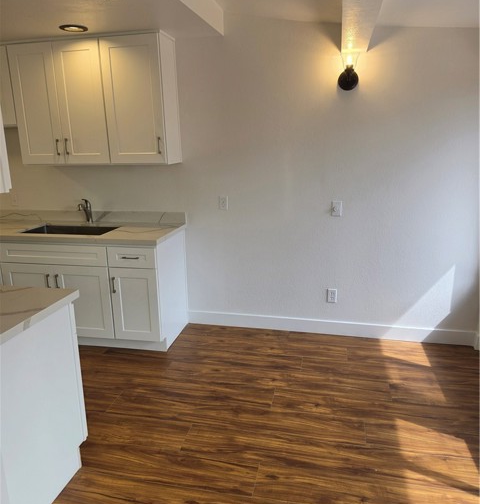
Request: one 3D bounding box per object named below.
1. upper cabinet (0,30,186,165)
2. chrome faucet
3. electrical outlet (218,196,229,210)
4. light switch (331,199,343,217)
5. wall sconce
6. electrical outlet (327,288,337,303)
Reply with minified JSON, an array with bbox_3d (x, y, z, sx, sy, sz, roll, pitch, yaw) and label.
[{"bbox_3d":[-1.120,-1.157,3.340,1.234,0.905,0.320,2,15,12],"label":"upper cabinet"},{"bbox_3d":[-1.324,-0.345,3.646,0.056,0.220,0.175,2,15,12],"label":"chrome faucet"},{"bbox_3d":[-0.136,-0.397,3.487,0.076,0.117,0.011,2,15,12],"label":"electrical outlet"},{"bbox_3d":[0.753,-0.331,3.300,0.078,0.119,0.020,2,15,12],"label":"light switch"},{"bbox_3d":[0.764,-1.257,2.974,0.140,0.234,0.156,2,15,12],"label":"wall sconce"},{"bbox_3d":[0.758,0.362,3.490,0.076,0.118,0.011,2,15,12],"label":"electrical outlet"}]

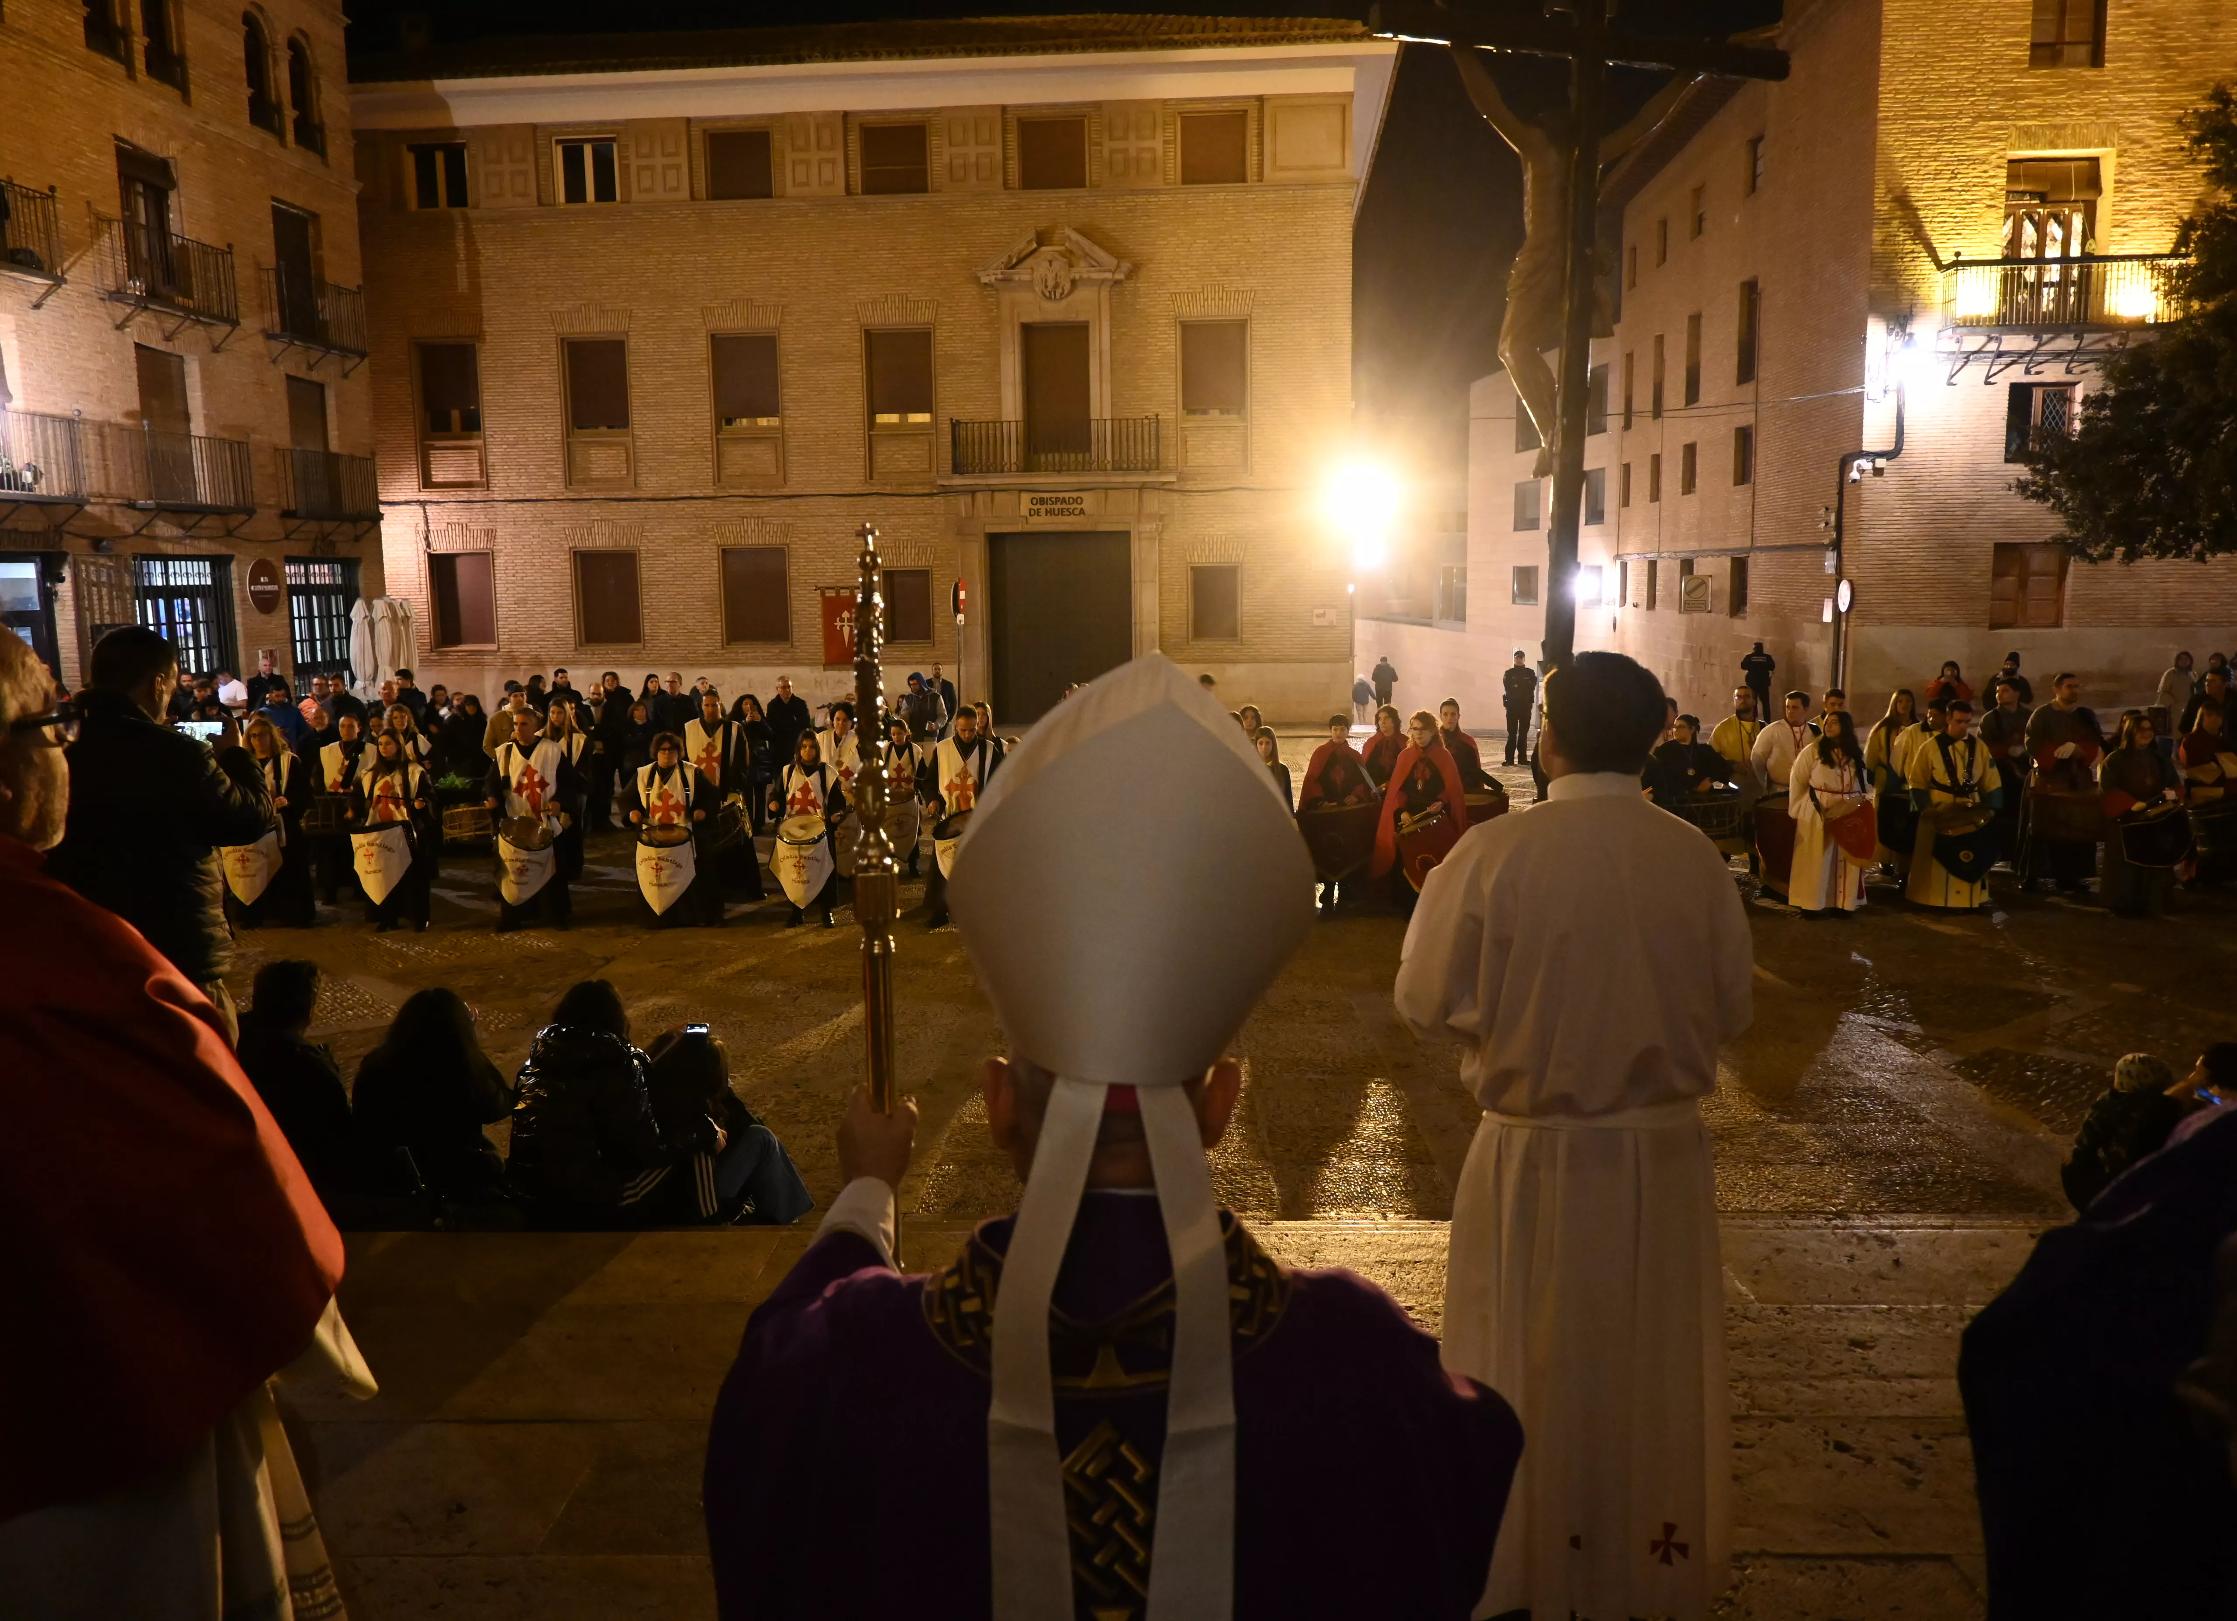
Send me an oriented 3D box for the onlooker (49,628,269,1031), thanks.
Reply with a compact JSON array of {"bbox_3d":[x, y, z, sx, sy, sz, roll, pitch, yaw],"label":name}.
[{"bbox_3d":[-2.422,0.448,4.081,0.540,1.780,0.480,0,8,10],"label":"onlooker"}]

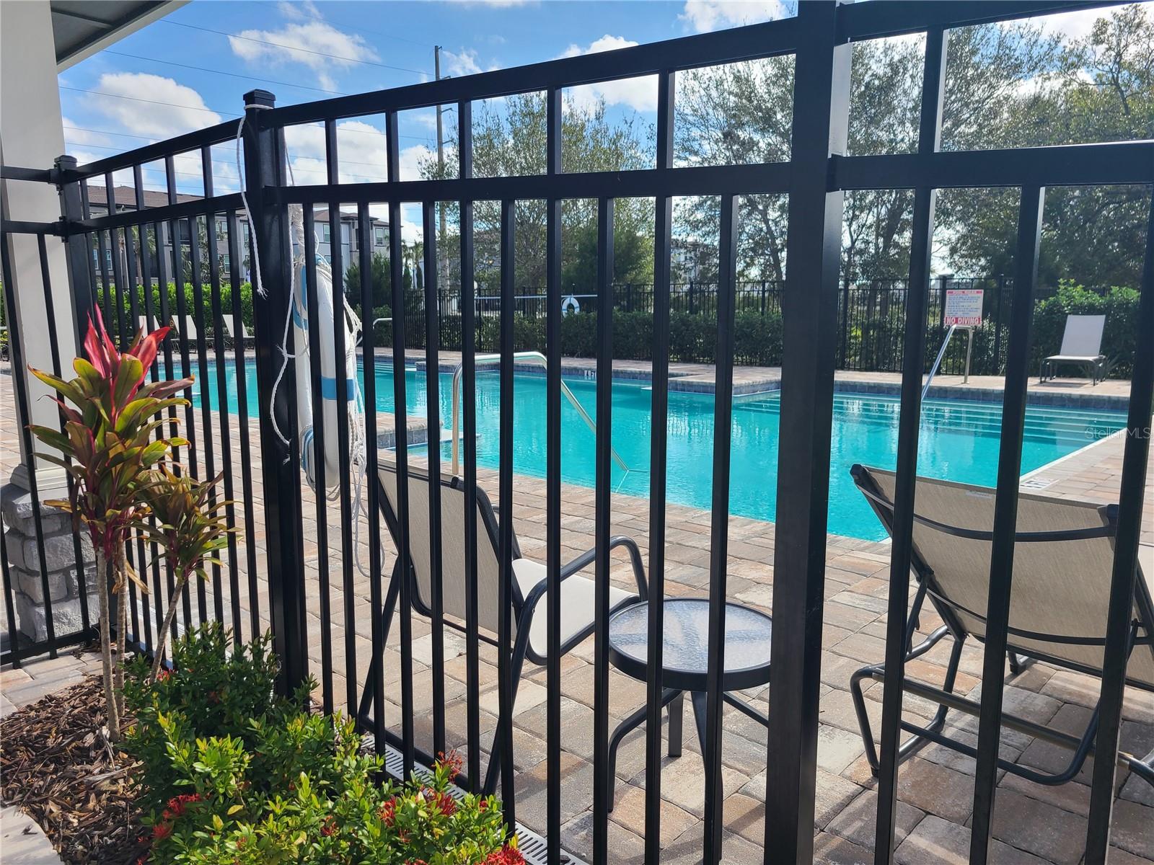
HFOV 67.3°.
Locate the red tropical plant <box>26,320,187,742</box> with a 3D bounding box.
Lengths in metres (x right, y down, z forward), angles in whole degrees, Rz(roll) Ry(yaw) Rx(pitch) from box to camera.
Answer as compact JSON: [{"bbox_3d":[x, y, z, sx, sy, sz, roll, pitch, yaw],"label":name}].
[{"bbox_3d":[-1.373,0.279,2.549,0.450,1.280,0.430,-4,10,-28],"label":"red tropical plant"}]

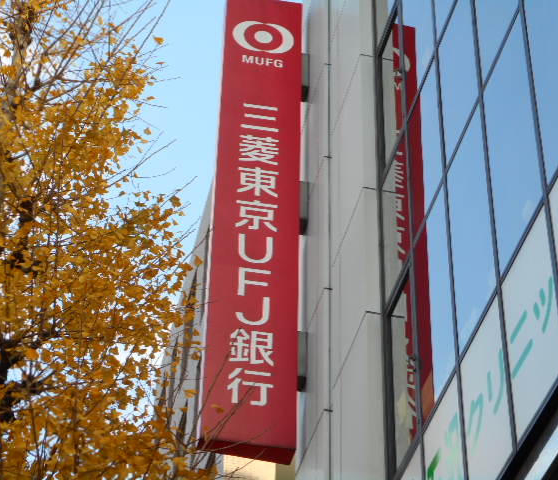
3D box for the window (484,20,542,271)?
[{"bbox_3d":[1.800,-0.762,12.562,0.080,2.041,0.912,10,-44,-9],"label":"window"}]

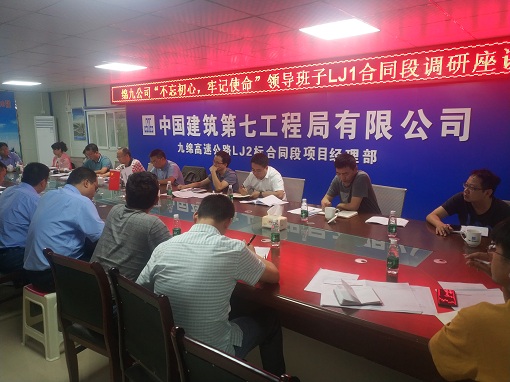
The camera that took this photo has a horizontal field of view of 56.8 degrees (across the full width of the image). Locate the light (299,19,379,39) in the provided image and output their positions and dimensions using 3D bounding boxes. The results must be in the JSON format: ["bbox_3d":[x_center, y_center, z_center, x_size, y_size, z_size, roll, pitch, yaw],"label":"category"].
[{"bbox_3d":[0.788,-1.481,4.304,0.600,0.060,0.530,7,9,43],"label":"light"}]

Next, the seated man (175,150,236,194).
[{"bbox_3d":[-0.453,0.160,5.555,0.820,1.240,0.660,-1,7,-15],"label":"seated man"}]

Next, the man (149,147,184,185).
[{"bbox_3d":[-1.264,0.071,6.323,0.760,1.220,0.560,-5,9,-42],"label":"man"}]

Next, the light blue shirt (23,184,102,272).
[{"bbox_3d":[-1.314,0.240,3.250,0.500,0.560,0.480,5,8,35],"label":"light blue shirt"}]

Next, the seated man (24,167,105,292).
[{"bbox_3d":[-1.262,0.418,3.329,0.540,1.190,0.760,5,8,35],"label":"seated man"}]

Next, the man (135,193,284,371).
[{"bbox_3d":[-0.175,0.584,2.145,0.580,1.160,0.760,4,7,29],"label":"man"}]

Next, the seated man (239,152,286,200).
[{"bbox_3d":[0.059,0.230,5.054,0.760,1.230,0.560,-5,9,-45],"label":"seated man"}]

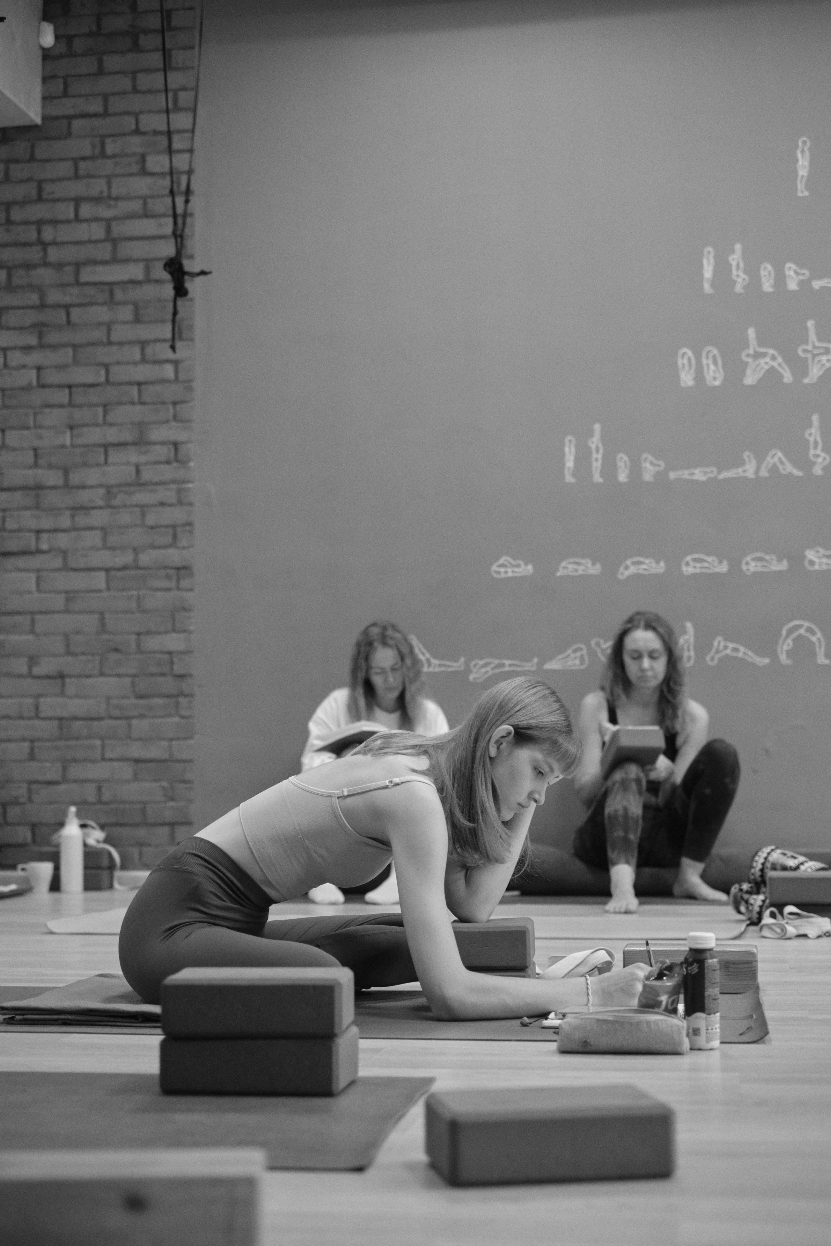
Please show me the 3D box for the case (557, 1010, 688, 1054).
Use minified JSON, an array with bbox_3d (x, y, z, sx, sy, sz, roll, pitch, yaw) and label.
[{"bbox_3d":[0.296,0.580,2.623,0.182,0.058,0.070,-1,-4,3],"label":"case"}]

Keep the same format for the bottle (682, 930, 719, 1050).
[{"bbox_3d":[0.411,0.527,2.647,0.052,0.165,0.052,-1,-4,0],"label":"bottle"}]

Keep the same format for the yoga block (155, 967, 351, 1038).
[{"bbox_3d":[-0.199,0.483,2.344,0.230,0.073,0.128,-1,-4,6],"label":"yoga block"}]

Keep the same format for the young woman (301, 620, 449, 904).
[{"bbox_3d":[-0.116,0.401,5.385,0.430,0.790,0.700,-1,-4,9],"label":"young woman"}]

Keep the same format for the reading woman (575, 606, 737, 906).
[{"bbox_3d":[0.659,0.375,5.116,0.450,0.790,0.740,-1,-4,6],"label":"reading woman"}]

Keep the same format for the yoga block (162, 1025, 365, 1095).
[{"bbox_3d":[-0.196,0.554,2.325,0.230,0.073,0.128,-1,-4,10],"label":"yoga block"}]

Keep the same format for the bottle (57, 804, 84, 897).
[{"bbox_3d":[-1.046,0.689,5.580,0.071,0.262,0.071,-1,-4,0],"label":"bottle"}]

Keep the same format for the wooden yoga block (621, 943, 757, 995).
[{"bbox_3d":[0.484,0.606,3.216,0.230,0.073,0.124,-1,-4,10],"label":"wooden yoga block"}]

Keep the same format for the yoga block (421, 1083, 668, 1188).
[{"bbox_3d":[0.137,0.525,1.886,0.230,0.073,0.128,0,-4,-10],"label":"yoga block"}]

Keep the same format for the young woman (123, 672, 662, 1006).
[{"bbox_3d":[-0.051,0.366,3.053,0.850,0.550,0.660,-1,-4,11],"label":"young woman"}]

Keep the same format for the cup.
[{"bbox_3d":[-1.154,0.773,5.573,0.110,0.095,0.080,-1,-4,0],"label":"cup"}]

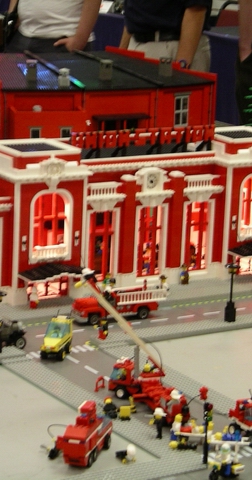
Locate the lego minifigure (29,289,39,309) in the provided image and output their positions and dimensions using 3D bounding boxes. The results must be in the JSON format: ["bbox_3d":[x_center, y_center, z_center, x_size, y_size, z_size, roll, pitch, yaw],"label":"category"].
[{"bbox_3d":[-0.178,0.111,3.003,0.018,0.042,0.011,11,16,32],"label":"lego minifigure"}]

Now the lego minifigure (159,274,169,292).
[{"bbox_3d":[0.077,0.093,3.148,0.023,0.044,0.014,-6,15,-32],"label":"lego minifigure"}]

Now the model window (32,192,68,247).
[{"bbox_3d":[-0.147,-0.040,3.035,0.072,0.101,0.014,-6,16,-31],"label":"model window"}]

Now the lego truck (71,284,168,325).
[{"bbox_3d":[-0.011,0.118,2.938,0.175,0.058,0.058,-6,15,-32],"label":"lego truck"}]

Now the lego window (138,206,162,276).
[{"bbox_3d":[0.049,0.003,3.175,0.056,0.144,0.013,-5,15,-32],"label":"lego window"}]

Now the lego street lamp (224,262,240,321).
[{"bbox_3d":[0.204,0.100,2.979,0.030,0.112,0.030,-6,15,-32],"label":"lego street lamp"}]

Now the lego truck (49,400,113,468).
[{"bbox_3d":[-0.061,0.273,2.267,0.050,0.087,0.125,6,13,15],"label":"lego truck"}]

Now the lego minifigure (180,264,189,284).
[{"bbox_3d":[0.123,0.071,3.220,0.017,0.040,0.013,-5,15,-32],"label":"lego minifigure"}]

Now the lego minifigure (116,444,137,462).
[{"bbox_3d":[0.000,0.307,2.224,0.018,0.019,0.036,-5,5,42],"label":"lego minifigure"}]

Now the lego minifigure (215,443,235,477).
[{"bbox_3d":[0.139,0.309,2.189,0.016,0.043,0.022,-9,17,-39],"label":"lego minifigure"}]

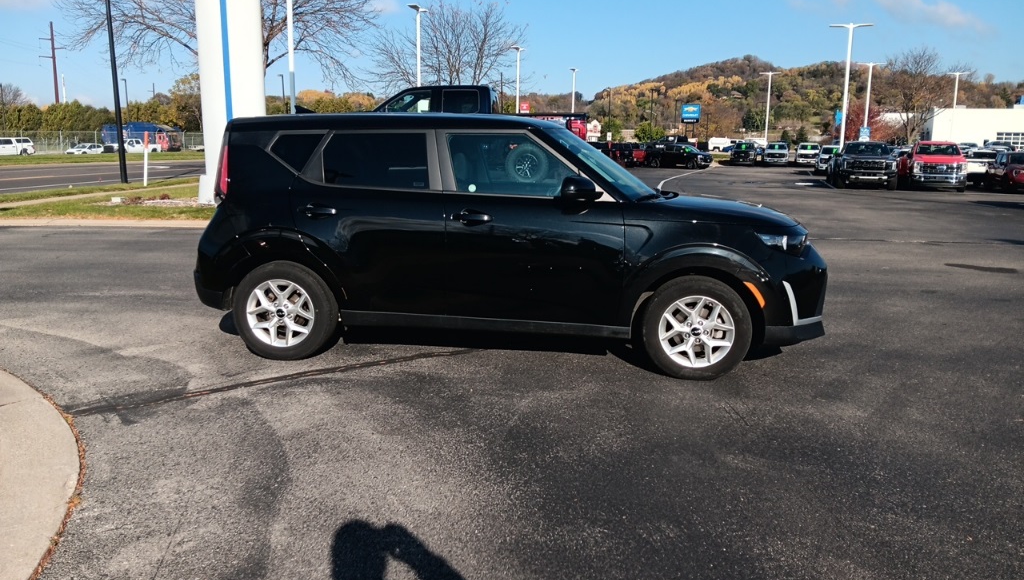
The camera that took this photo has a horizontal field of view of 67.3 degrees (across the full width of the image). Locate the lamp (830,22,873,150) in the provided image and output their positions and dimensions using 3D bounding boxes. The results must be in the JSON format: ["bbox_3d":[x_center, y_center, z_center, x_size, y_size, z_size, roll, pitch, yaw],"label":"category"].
[{"bbox_3d":[18.337,-10.295,42.326,2.050,8.300,0.400,4,11,18],"label":"lamp"}]

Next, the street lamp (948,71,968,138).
[{"bbox_3d":[38.897,-14.884,67.914,2.050,8.300,0.400,4,11,18],"label":"street lamp"}]

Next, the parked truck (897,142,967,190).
[{"bbox_3d":[18.295,-5.461,33.659,2.080,2.040,6.300,4,11,20],"label":"parked truck"}]

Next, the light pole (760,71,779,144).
[{"bbox_3d":[23.653,-15.799,71.152,2.050,8.300,0.400,4,11,18],"label":"light pole"}]

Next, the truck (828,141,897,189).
[{"bbox_3d":[14.815,-5.318,32.579,2.150,2.000,5.900,4,11,17],"label":"truck"}]

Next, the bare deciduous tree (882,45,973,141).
[{"bbox_3d":[31.751,-14.057,59.870,7.060,9.410,6.700,1,11,0],"label":"bare deciduous tree"}]

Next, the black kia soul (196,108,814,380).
[{"bbox_3d":[-0.024,-0.436,5.533,4.200,1.600,1.820,2,11,6],"label":"black kia soul"}]

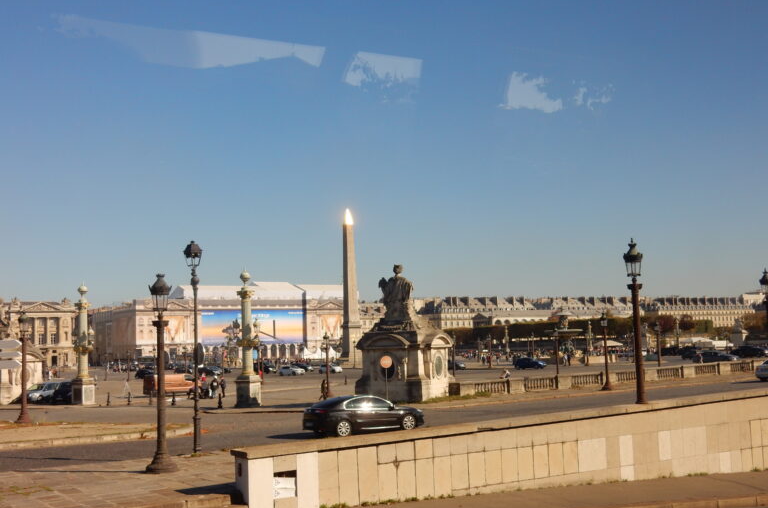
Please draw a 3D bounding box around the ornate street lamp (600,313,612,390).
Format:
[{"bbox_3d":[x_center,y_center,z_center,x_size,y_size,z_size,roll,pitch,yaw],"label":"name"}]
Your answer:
[{"bbox_3d":[15.312,6.656,65.800,0.780,5.500,0.780,-2,-6,0],"label":"ornate street lamp"}]

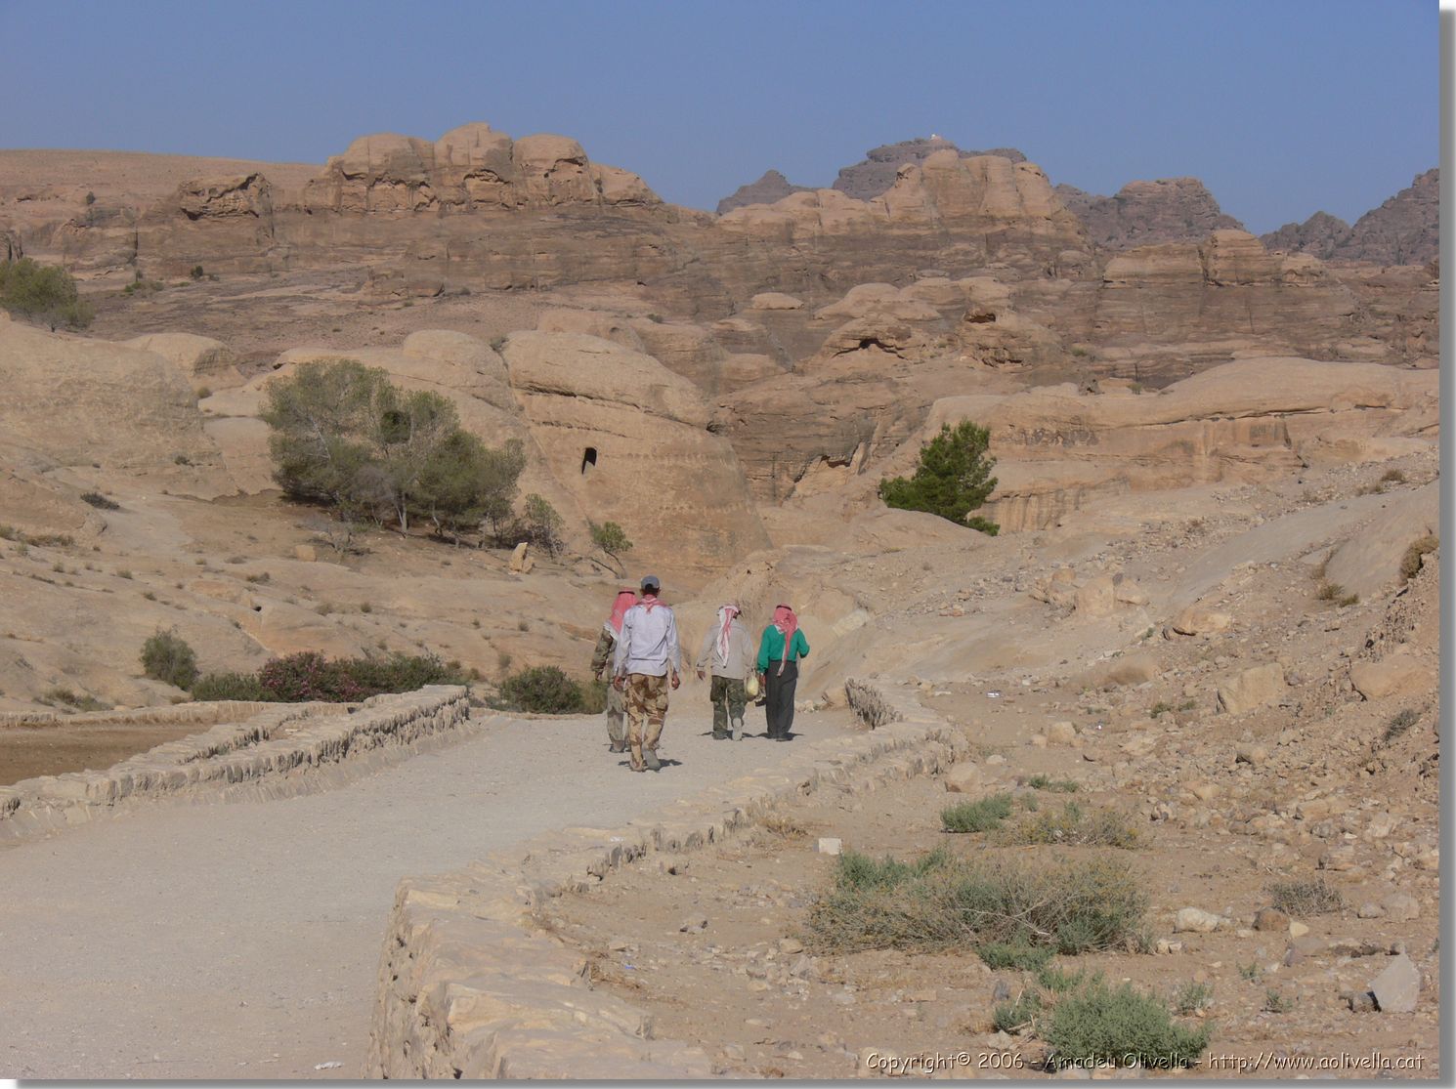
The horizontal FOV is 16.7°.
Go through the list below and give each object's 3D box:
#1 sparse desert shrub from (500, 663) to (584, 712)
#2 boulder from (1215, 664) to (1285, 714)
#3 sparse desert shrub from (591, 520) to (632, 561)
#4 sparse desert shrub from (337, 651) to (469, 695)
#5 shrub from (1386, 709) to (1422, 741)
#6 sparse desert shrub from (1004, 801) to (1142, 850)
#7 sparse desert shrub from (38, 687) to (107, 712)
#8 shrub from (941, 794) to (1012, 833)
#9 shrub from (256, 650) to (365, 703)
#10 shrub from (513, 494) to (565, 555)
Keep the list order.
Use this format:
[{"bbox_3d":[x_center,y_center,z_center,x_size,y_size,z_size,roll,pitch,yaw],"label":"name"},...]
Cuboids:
[{"bbox_3d":[-3.438,2.709,92.000,1.568,0.975,1.333,0,0,0],"label":"sparse desert shrub"},{"bbox_3d":[5.052,1.391,48.000,0.664,0.483,0.564,0,0,0],"label":"boulder"},{"bbox_3d":[-3.632,-0.061,155.000,1.321,1.464,1.189,0,0,0],"label":"sparse desert shrub"},{"bbox_3d":[-6.340,2.610,97.000,2.570,1.028,1.542,0,0,0],"label":"sparse desert shrub"},{"bbox_3d":[5.164,1.377,38.000,0.263,0.228,0.223,0,0,0],"label":"shrub"},{"bbox_3d":[1.756,1.430,25.300,0.705,0.238,0.529,0,0,0],"label":"sparse desert shrub"},{"bbox_3d":[-15.819,3.741,120.000,1.659,0.604,1.161,0,0,0],"label":"sparse desert shrub"},{"bbox_3d":[1.392,1.504,27.800,0.404,0.207,0.323,0,0,0],"label":"shrub"},{"bbox_3d":[-7.971,2.600,95.000,2.101,1.138,1.576,0,0,0],"label":"shrub"},{"bbox_3d":[-6.014,-0.608,158.000,1.674,2.075,1.507,0,0,0],"label":"shrub"}]

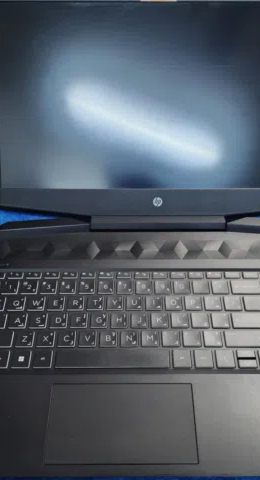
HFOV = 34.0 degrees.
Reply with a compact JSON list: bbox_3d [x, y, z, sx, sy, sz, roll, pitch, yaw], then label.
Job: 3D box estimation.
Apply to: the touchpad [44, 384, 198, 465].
[{"bbox_3d":[-0.006,0.145,0.338,0.116,0.002,0.061,0,50,0],"label":"touchpad"}]

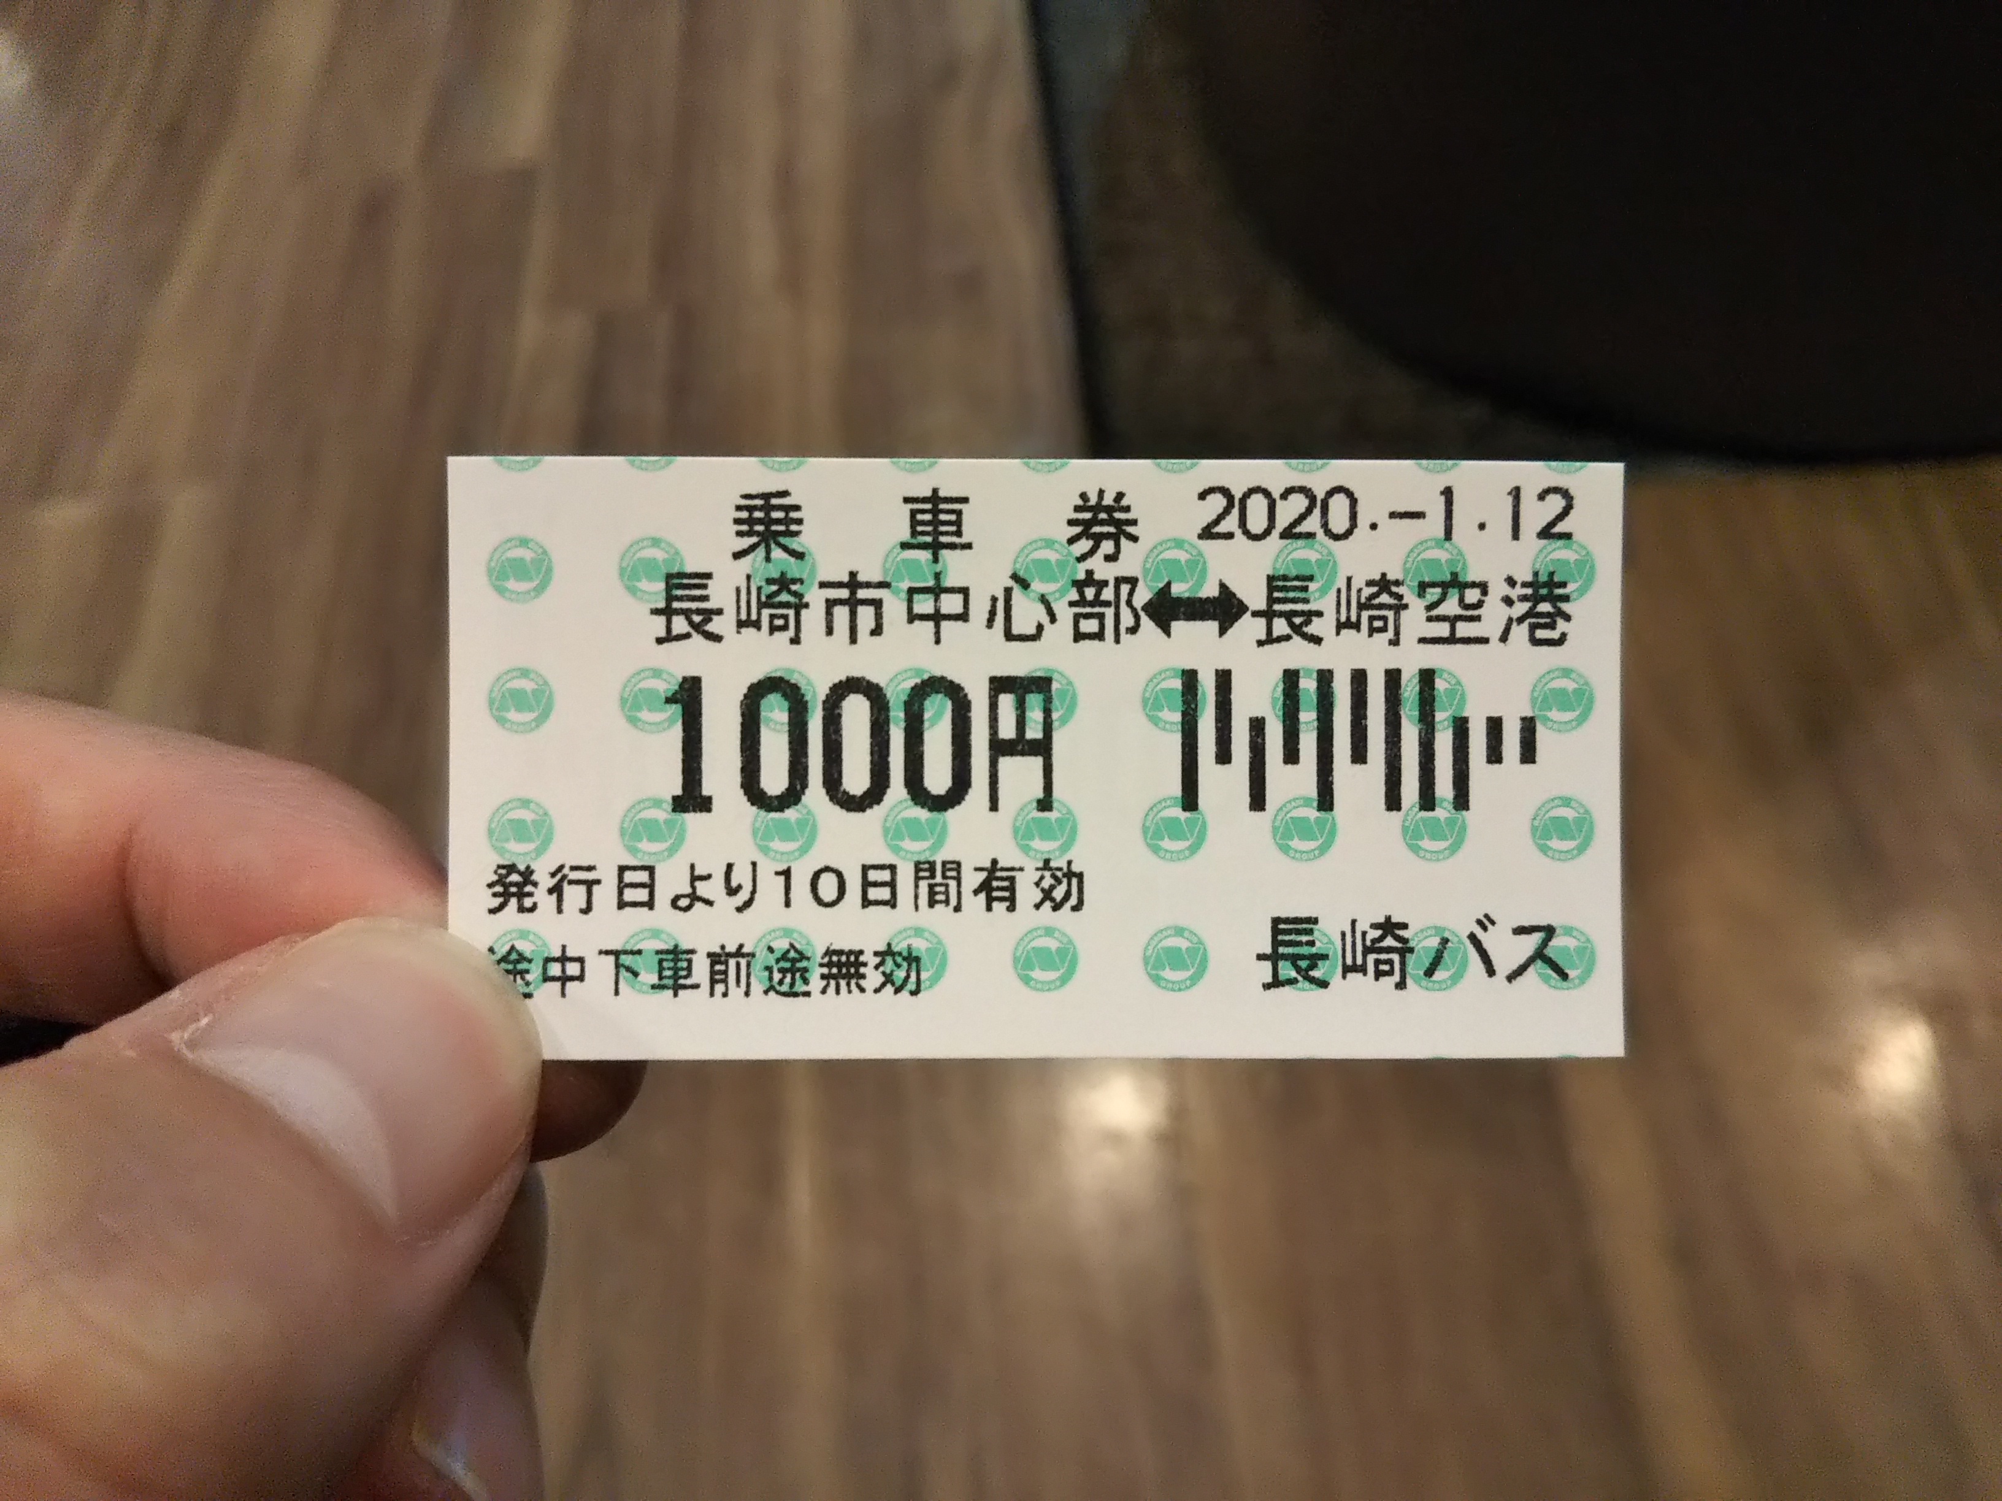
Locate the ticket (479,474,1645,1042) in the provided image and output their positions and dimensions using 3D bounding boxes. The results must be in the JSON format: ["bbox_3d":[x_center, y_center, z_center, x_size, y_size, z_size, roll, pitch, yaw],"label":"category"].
[{"bbox_3d":[0.002,0.000,0.085,0.058,0.001,0.029,0,90,-1],"label":"ticket"}]

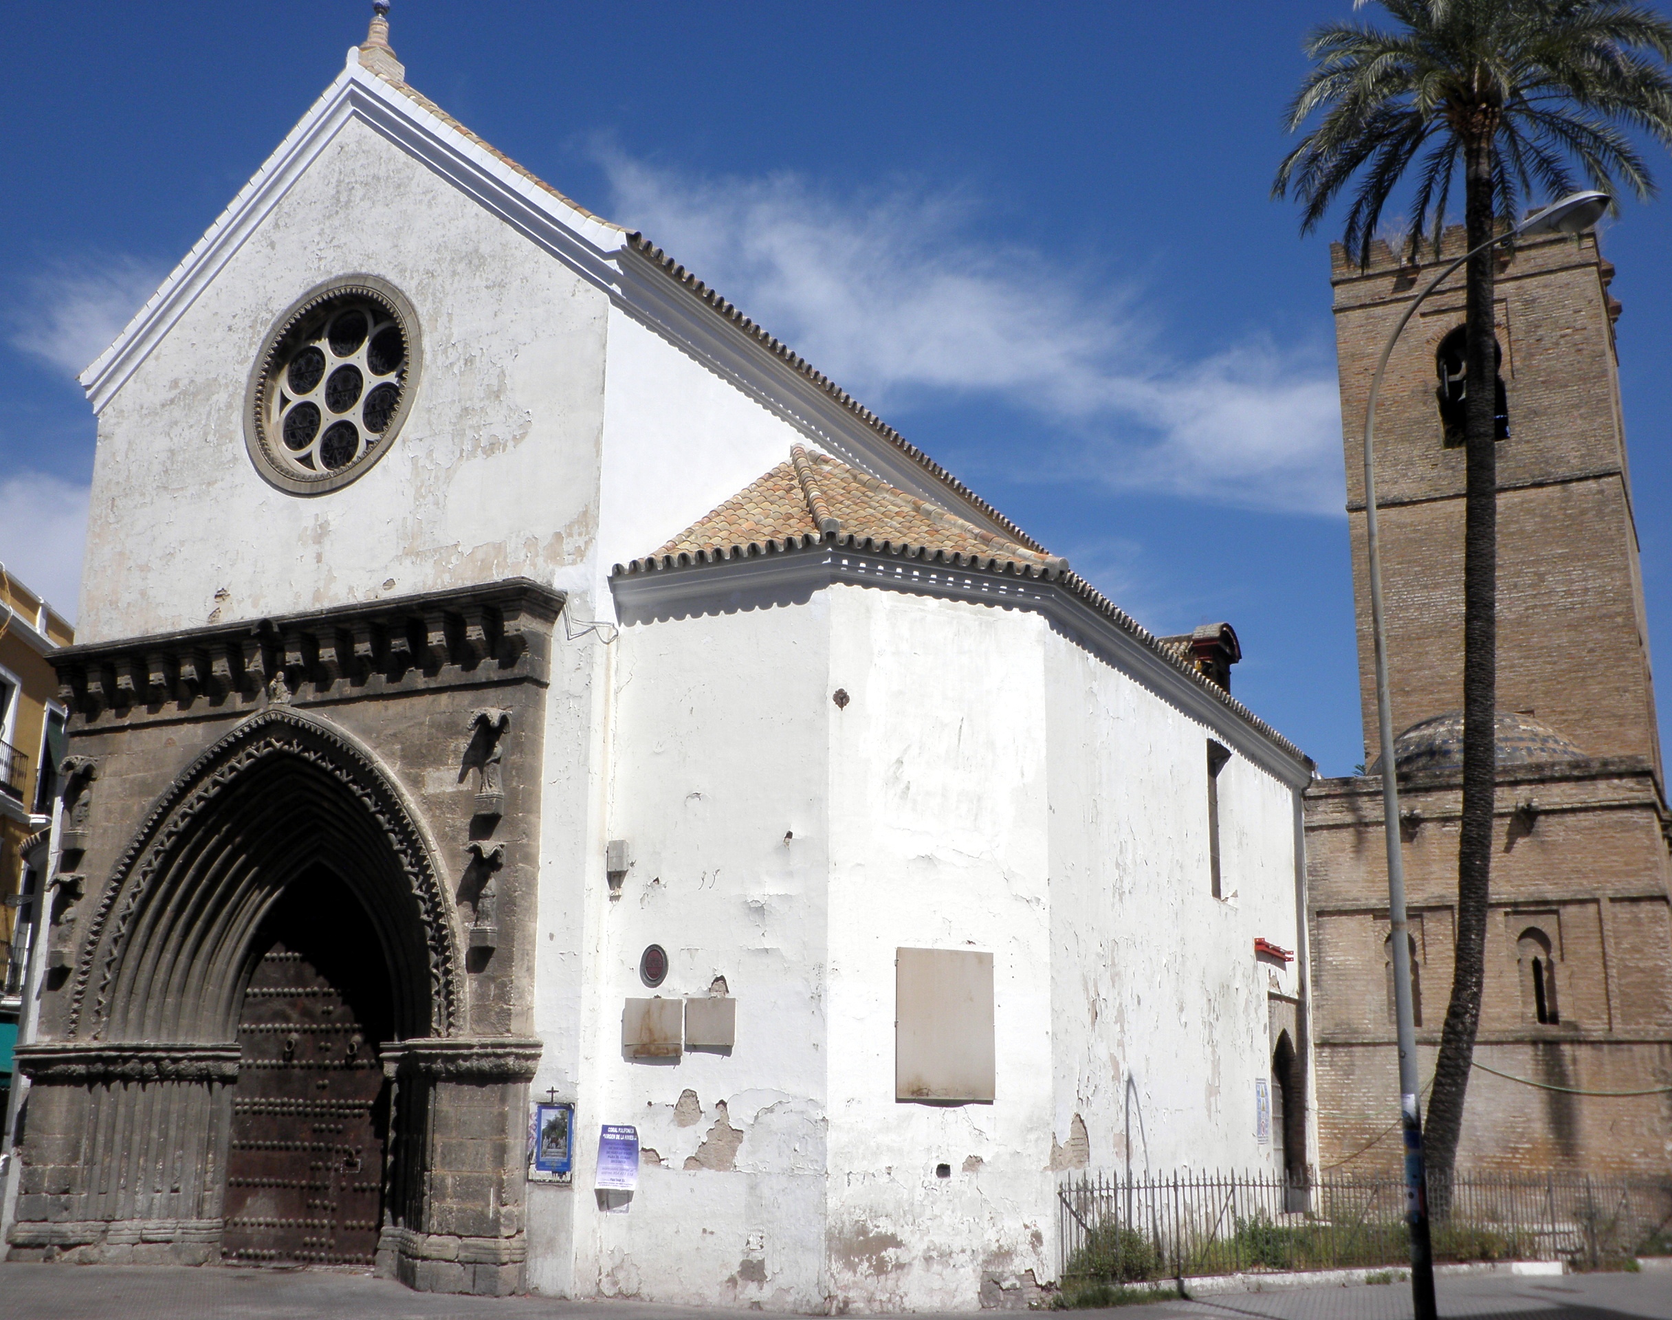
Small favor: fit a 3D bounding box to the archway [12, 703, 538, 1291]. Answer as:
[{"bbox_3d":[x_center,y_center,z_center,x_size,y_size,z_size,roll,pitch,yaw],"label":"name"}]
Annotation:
[{"bbox_3d":[-6.293,3.765,21.208,7.605,6.435,1.300,-7,-15,27],"label":"archway"}]

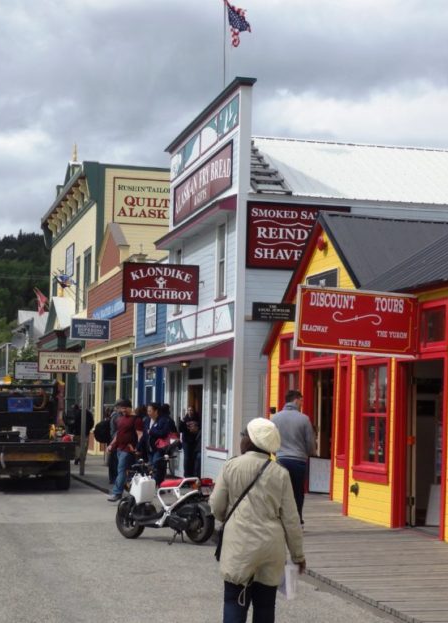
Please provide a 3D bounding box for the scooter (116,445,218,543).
[{"bbox_3d":[-0.720,2.304,16.014,1.800,1.070,0.730,-3,-6,43],"label":"scooter"}]

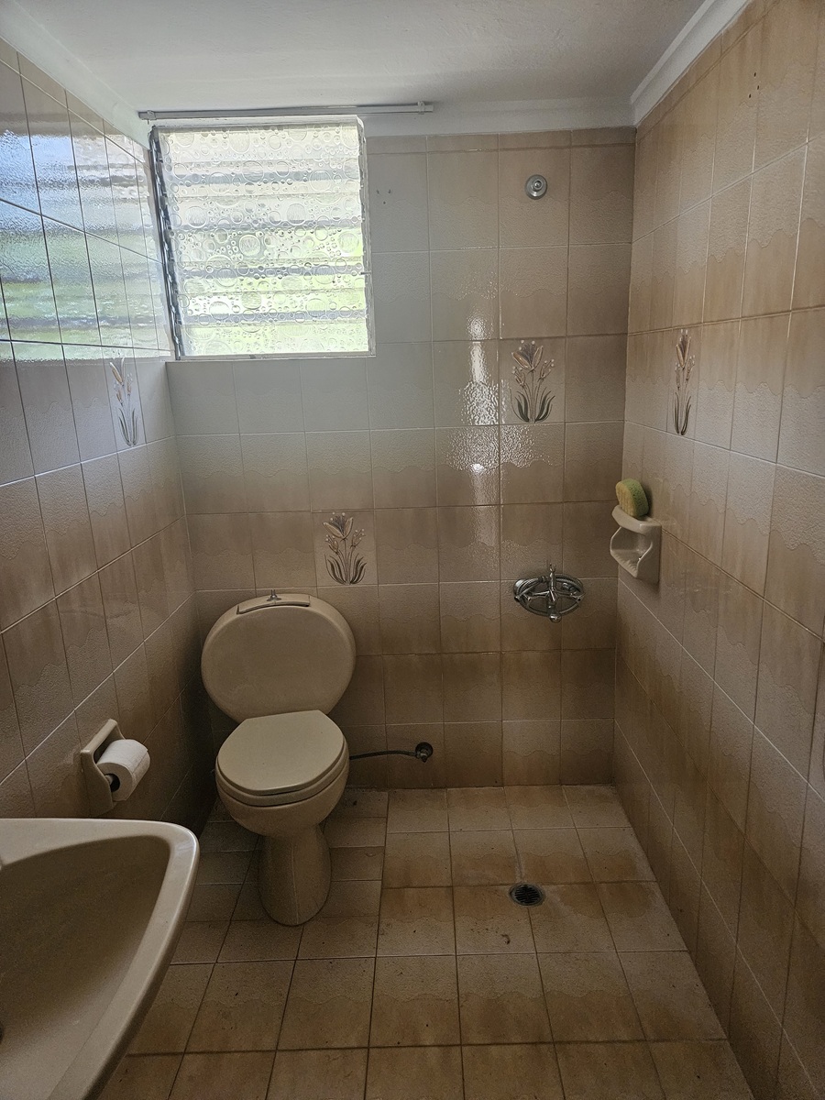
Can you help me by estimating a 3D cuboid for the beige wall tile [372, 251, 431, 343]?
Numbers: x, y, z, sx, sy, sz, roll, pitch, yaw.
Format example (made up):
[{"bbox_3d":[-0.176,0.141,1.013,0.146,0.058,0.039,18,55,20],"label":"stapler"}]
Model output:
[{"bbox_3d":[-0.030,-0.739,2.149,0.170,0.250,0.010,-2,16,2],"label":"beige wall tile"}]

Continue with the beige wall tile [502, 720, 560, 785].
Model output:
[{"bbox_3d":[0.412,0.704,2.543,0.200,0.256,0.012,-2,16,1],"label":"beige wall tile"}]

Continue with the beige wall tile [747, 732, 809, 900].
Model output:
[{"bbox_3d":[0.669,0.483,1.342,0.010,0.251,0.200,-2,14,1],"label":"beige wall tile"}]

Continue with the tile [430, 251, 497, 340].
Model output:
[{"bbox_3d":[0.157,-0.754,2.166,0.199,0.250,0.010,-2,14,1],"label":"tile"}]

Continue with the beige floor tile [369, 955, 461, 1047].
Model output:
[{"bbox_3d":[0.009,1.060,1.722,0.203,0.010,0.254,-2,14,1],"label":"beige floor tile"}]

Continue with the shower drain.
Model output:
[{"bbox_3d":[0.322,0.966,2.039,0.097,0.010,0.097,-2,14,1],"label":"shower drain"}]

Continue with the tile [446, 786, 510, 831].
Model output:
[{"bbox_3d":[0.220,0.868,2.442,0.199,0.010,0.243,-2,14,1],"label":"tile"}]

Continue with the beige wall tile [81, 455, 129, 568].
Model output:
[{"bbox_3d":[-0.741,-0.096,1.768,0.010,0.250,0.199,-2,14,1],"label":"beige wall tile"}]

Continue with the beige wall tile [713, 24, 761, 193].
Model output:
[{"bbox_3d":[0.623,-0.834,1.401,0.010,0.250,0.199,-2,14,1],"label":"beige wall tile"}]

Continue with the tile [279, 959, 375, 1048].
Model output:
[{"bbox_3d":[-0.194,1.069,1.731,0.200,0.010,0.251,-2,14,1],"label":"tile"}]

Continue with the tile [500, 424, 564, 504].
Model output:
[{"bbox_3d":[0.377,-0.271,2.289,0.200,0.251,0.010,-2,14,1],"label":"tile"}]

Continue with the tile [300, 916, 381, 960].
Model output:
[{"bbox_3d":[-0.190,1.021,1.918,0.200,0.010,0.139,-2,14,1],"label":"tile"}]

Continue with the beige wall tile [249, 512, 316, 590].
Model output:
[{"bbox_3d":[-0.416,0.001,2.361,0.200,0.252,0.012,-2,16,1],"label":"beige wall tile"}]

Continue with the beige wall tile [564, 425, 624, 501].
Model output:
[{"bbox_3d":[0.564,-0.276,2.272,0.181,0.250,0.010,-2,14,1],"label":"beige wall tile"}]

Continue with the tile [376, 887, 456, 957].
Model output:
[{"bbox_3d":[0.013,1.006,1.978,0.202,0.012,0.250,-2,15,1],"label":"tile"}]

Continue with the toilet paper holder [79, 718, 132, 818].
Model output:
[{"bbox_3d":[-0.683,0.492,1.668,0.055,0.155,0.152,-2,14,1],"label":"toilet paper holder"}]

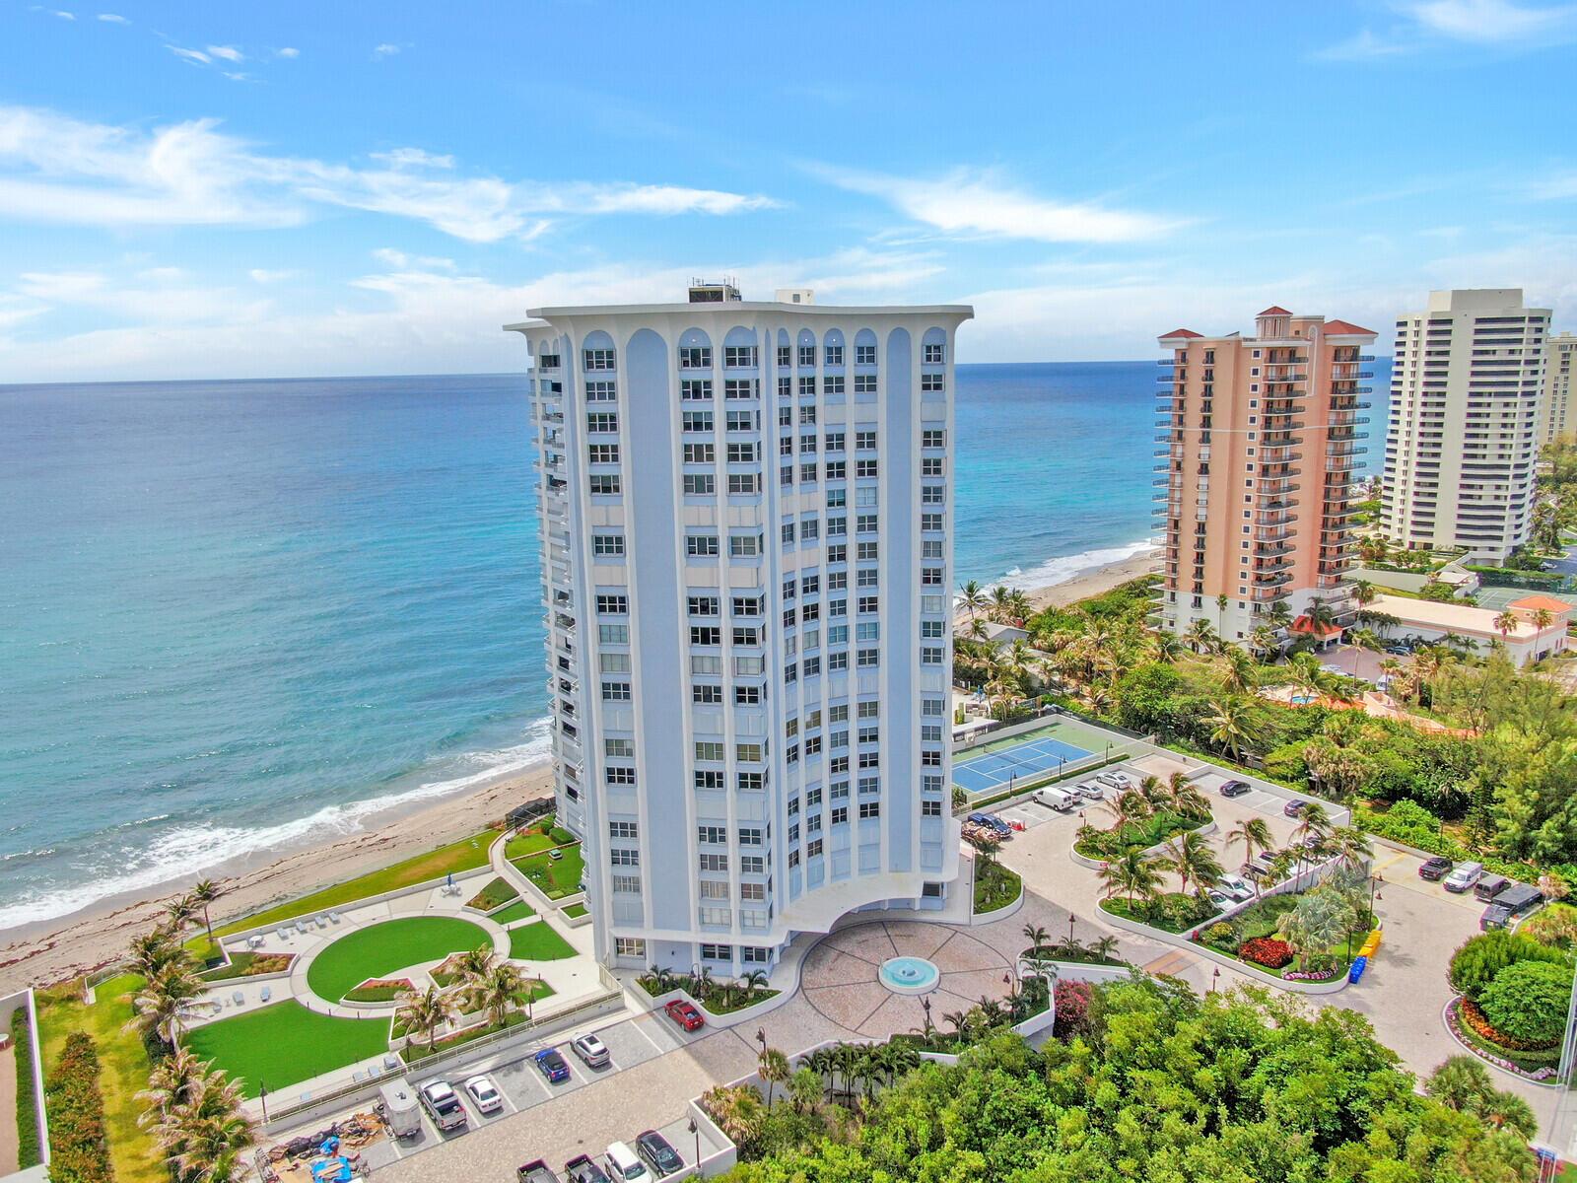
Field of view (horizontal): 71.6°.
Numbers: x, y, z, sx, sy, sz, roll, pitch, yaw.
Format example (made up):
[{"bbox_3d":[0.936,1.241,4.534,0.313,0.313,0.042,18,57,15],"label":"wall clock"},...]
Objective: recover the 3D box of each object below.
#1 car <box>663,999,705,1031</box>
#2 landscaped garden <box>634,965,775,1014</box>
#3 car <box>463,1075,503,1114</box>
[{"bbox_3d":[-9.658,39.259,101.757,1.800,1.400,4.500,-9,14,-34],"label":"car"},{"bbox_3d":[-8.129,37.464,103.129,14.727,2.700,5.059,1,12,10],"label":"landscaped garden"},{"bbox_3d":[-24.523,39.814,87.435,1.730,1.400,4.450,-9,14,-34],"label":"car"}]

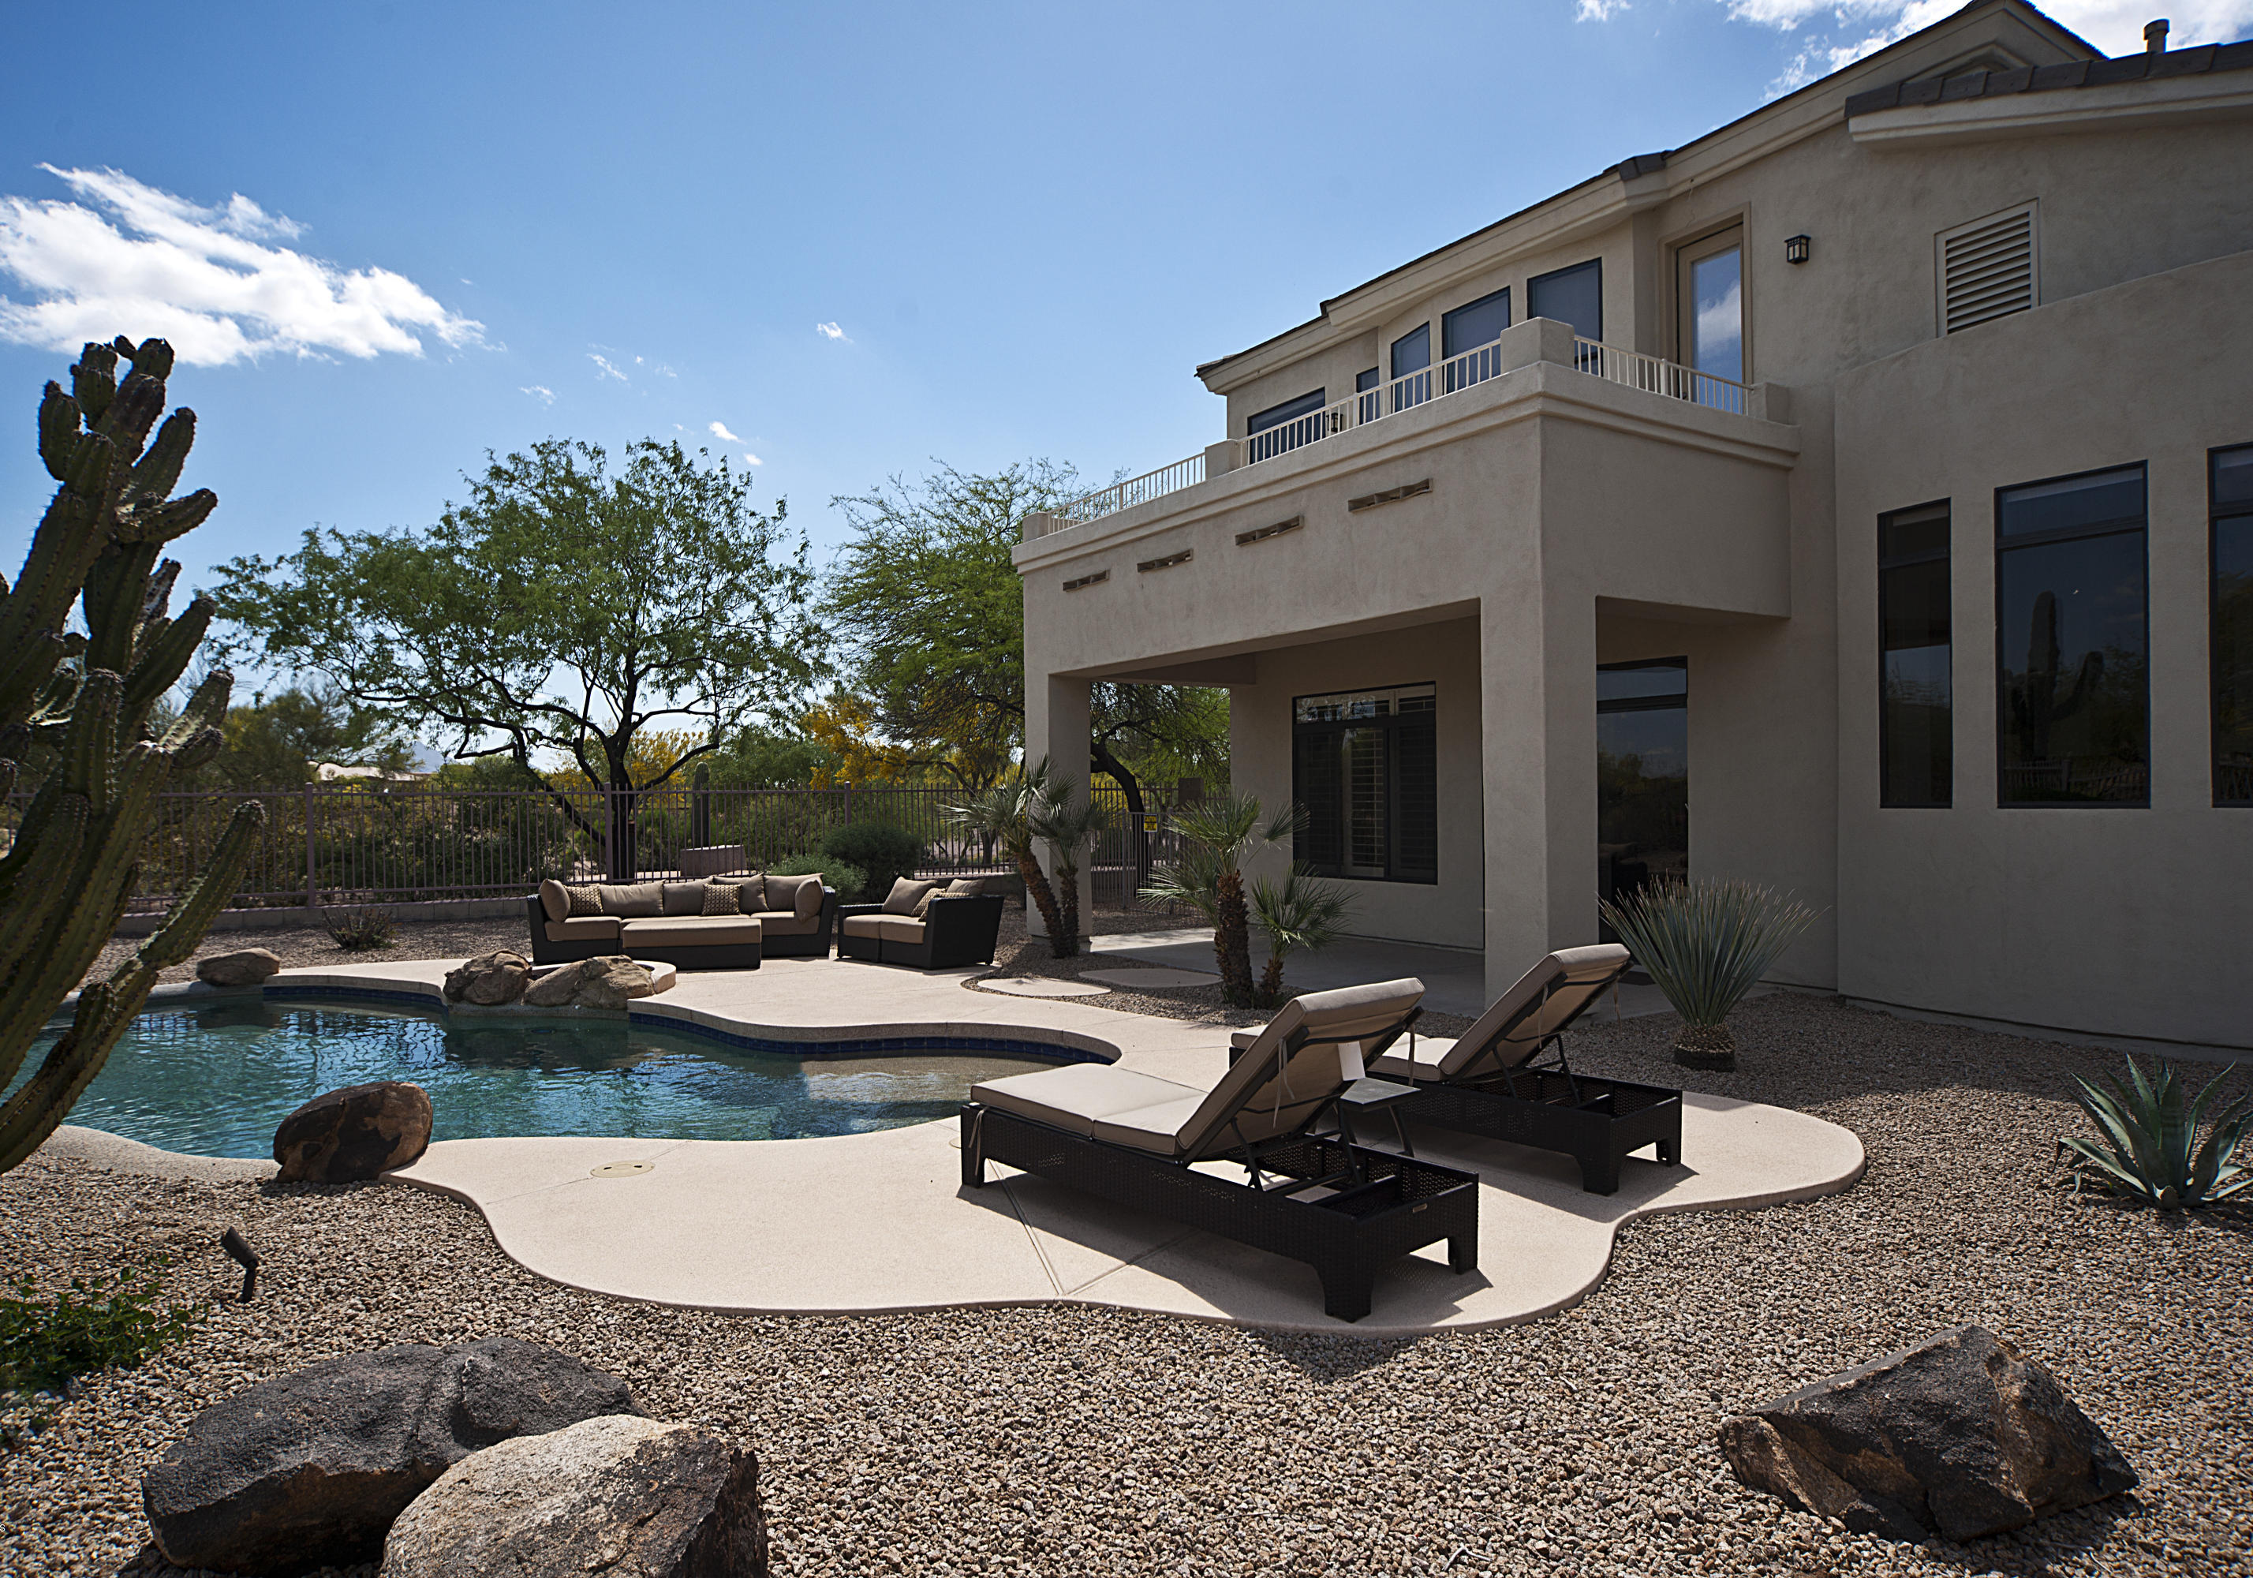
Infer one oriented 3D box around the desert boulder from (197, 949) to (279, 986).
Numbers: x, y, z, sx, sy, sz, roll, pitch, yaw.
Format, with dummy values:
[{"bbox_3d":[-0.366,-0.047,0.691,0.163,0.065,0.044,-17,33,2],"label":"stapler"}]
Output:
[{"bbox_3d":[-8.311,1.670,12.300,0.800,0.360,0.520,0,-1,0],"label":"desert boulder"}]

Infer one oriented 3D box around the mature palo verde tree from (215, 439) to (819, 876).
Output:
[{"bbox_3d":[-8.823,-1.750,19.515,8.400,6.700,7.300,0,0,-24],"label":"mature palo verde tree"}]

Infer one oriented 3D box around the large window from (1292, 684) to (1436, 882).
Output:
[{"bbox_3d":[2.649,-0.022,14.781,0.120,2.118,2.322,0,-1,-33],"label":"large window"}]

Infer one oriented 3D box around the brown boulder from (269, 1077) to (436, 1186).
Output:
[{"bbox_3d":[-3.325,1.424,5.649,0.650,0.420,0.500,0,0,-18],"label":"brown boulder"}]

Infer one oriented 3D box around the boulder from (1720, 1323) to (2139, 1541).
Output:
[{"bbox_3d":[1.879,1.425,3.069,0.850,0.340,0.560,0,0,0],"label":"boulder"}]

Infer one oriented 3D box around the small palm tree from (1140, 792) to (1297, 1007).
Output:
[{"bbox_3d":[0.738,0.886,10.500,1.250,1.680,1.200,0,-1,0],"label":"small palm tree"}]

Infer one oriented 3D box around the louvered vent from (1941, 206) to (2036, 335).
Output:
[{"bbox_3d":[6.102,-3.660,9.324,0.100,0.800,0.675,0,-1,-33],"label":"louvered vent"}]

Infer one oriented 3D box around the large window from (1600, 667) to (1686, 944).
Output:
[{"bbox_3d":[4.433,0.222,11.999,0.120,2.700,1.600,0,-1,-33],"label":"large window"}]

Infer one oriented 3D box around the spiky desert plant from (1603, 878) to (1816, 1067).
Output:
[{"bbox_3d":[3.377,1.055,7.612,1.180,1.060,1.160,-1,0,24],"label":"spiky desert plant"}]

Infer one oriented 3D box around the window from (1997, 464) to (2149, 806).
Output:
[{"bbox_3d":[6.139,-0.961,8.527,0.120,2.158,0.838,0,-1,-32],"label":"window"}]

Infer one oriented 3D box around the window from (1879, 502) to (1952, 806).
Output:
[{"bbox_3d":[5.830,-0.973,9.720,0.100,2.220,0.600,0,-1,-21],"label":"window"}]

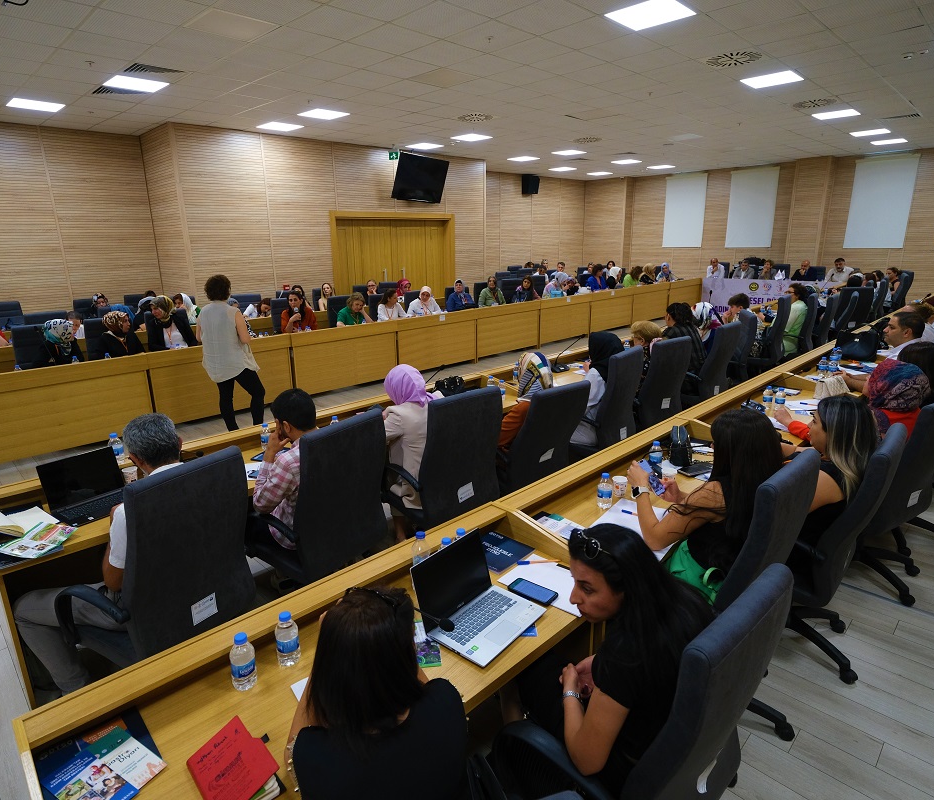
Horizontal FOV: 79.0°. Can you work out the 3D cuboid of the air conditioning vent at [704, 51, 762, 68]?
[{"bbox_3d":[2.810,-3.580,5.938,0.550,0.040,0.550,-1,16,0],"label":"air conditioning vent"}]

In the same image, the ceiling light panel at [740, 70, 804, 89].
[{"bbox_3d":[3.638,-3.817,6.747,0.570,0.050,0.570,14,21,43],"label":"ceiling light panel"}]

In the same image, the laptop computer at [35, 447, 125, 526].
[{"bbox_3d":[-1.700,0.385,2.585,0.290,0.225,0.325,10,19,34],"label":"laptop computer"}]

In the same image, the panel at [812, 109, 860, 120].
[{"bbox_3d":[5.678,-4.387,8.703,0.570,0.050,0.570,-16,21,-42],"label":"panel"}]

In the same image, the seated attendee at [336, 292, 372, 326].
[{"bbox_3d":[-1.467,-0.861,7.687,0.780,1.151,0.520,14,21,43],"label":"seated attendee"}]

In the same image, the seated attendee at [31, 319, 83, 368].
[{"bbox_3d":[-4.068,-0.225,5.845,0.780,1.220,0.530,10,19,33],"label":"seated attendee"}]

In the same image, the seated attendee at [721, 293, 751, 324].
[{"bbox_3d":[2.922,-0.606,6.438,0.520,1.200,0.780,-12,19,-35],"label":"seated attendee"}]

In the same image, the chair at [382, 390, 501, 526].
[{"bbox_3d":[-0.181,0.465,3.428,0.630,1.150,0.700,-13,19,-35],"label":"chair"}]

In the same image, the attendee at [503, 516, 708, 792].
[{"bbox_3d":[0.313,0.885,1.689,0.800,1.200,0.520,7,17,26],"label":"attendee"}]

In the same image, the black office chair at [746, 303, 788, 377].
[{"bbox_3d":[3.682,-0.771,7.285,0.620,1.150,0.680,-15,21,-40],"label":"black office chair"}]

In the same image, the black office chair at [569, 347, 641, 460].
[{"bbox_3d":[0.947,0.122,4.440,0.680,1.090,0.620,11,20,37],"label":"black office chair"}]

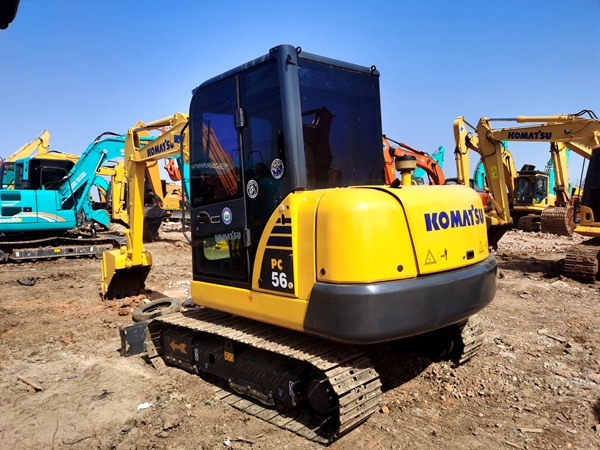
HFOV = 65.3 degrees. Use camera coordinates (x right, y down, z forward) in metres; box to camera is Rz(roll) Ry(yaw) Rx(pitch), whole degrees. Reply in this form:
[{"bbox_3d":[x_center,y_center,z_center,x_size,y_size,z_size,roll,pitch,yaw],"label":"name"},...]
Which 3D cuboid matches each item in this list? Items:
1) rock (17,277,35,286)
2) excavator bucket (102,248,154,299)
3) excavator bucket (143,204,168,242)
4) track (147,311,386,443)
[{"bbox_3d":[-5.094,1.035,8.700,0.340,0.140,0.230,-4,3,-30],"label":"rock"},{"bbox_3d":[-2.624,0.748,7.142,0.640,0.740,0.520,-5,4,-44],"label":"excavator bucket"},{"bbox_3d":[-5.264,-0.050,16.500,1.150,1.300,1.150,-5,4,-41],"label":"excavator bucket"},{"bbox_3d":[-0.490,1.117,3.836,0.410,0.540,2.530,-6,4,-44],"label":"track"}]

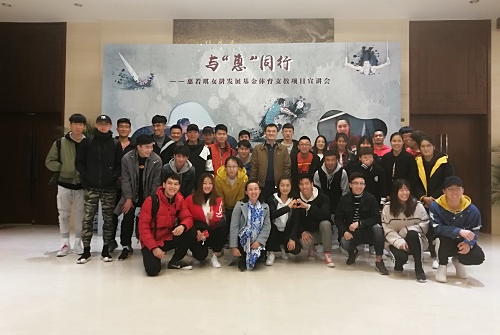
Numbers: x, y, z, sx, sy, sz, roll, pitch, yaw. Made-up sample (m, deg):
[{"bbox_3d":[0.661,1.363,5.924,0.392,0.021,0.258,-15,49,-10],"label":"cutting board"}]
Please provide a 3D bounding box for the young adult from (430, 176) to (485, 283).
[{"bbox_3d":[2.236,0.642,4.261,0.620,1.070,0.720,0,-1,20],"label":"young adult"}]

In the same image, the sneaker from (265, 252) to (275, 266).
[{"bbox_3d":[0.227,1.049,4.480,0.105,0.115,0.265,0,0,8],"label":"sneaker"}]

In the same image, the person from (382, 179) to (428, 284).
[{"bbox_3d":[1.649,0.612,4.150,0.500,1.010,0.700,0,0,13],"label":"person"}]

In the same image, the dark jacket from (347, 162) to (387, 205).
[{"bbox_3d":[1.431,0.195,4.750,0.470,0.580,0.300,0,-2,10],"label":"dark jacket"}]

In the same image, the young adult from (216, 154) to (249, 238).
[{"bbox_3d":[-0.226,0.509,4.963,0.450,1.300,0.650,1,-1,-5],"label":"young adult"}]

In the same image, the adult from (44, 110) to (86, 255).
[{"bbox_3d":[-2.293,0.210,4.900,0.530,1.755,0.360,1,0,-13],"label":"adult"}]

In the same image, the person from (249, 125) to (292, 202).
[{"bbox_3d":[0.282,0.258,5.280,0.550,1.710,0.360,1,0,2],"label":"person"}]

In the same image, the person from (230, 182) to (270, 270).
[{"bbox_3d":[0.012,0.649,4.580,0.470,1.010,0.650,1,-1,0],"label":"person"}]

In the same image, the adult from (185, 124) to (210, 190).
[{"bbox_3d":[-0.754,0.268,5.500,0.500,1.750,0.320,1,-1,-5],"label":"adult"}]

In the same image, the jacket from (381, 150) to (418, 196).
[{"bbox_3d":[1.937,0.091,5.020,0.480,0.670,0.300,0,0,22],"label":"jacket"}]

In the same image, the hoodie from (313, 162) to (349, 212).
[{"bbox_3d":[0.993,0.256,4.750,0.450,0.620,0.330,0,-1,5],"label":"hoodie"}]

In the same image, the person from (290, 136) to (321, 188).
[{"bbox_3d":[0.778,0.334,5.420,0.480,1.570,0.420,0,0,6],"label":"person"}]

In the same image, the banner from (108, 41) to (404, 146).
[{"bbox_3d":[0.025,-0.453,6.600,5.050,3.260,0.100,0,-1,1],"label":"banner"}]

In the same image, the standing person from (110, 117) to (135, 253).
[{"bbox_3d":[-1.710,0.235,5.250,0.500,1.790,0.320,1,-2,-15],"label":"standing person"}]

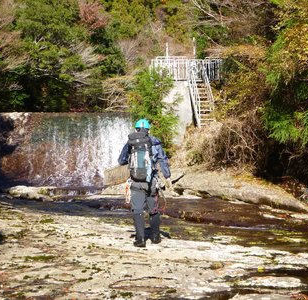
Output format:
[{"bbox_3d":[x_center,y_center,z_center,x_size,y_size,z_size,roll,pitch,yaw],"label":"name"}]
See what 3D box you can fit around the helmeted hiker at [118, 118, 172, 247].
[{"bbox_3d":[-0.132,0.455,10.550,0.700,1.750,0.600,0,1,10],"label":"helmeted hiker"}]

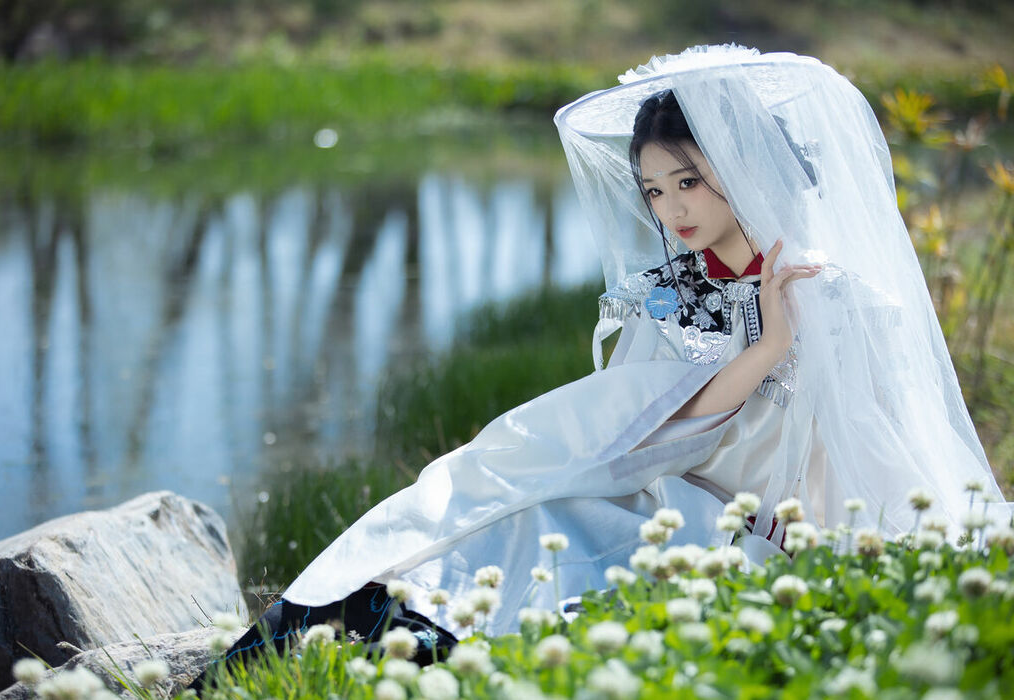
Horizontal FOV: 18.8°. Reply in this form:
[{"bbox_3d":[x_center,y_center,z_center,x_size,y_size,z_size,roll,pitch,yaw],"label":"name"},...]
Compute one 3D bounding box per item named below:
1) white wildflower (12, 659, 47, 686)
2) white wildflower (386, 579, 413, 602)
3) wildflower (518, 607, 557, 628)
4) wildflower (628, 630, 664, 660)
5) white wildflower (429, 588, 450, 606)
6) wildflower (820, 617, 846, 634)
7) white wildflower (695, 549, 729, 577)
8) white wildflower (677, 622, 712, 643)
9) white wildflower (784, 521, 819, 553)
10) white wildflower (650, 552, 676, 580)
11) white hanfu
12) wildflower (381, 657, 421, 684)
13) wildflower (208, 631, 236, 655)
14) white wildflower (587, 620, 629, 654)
[{"bbox_3d":[-0.526,0.356,3.377,0.034,0.029,0.034,0,7,0],"label":"white wildflower"},{"bbox_3d":[-0.134,0.299,3.802,0.030,0.028,0.030,0,7,0],"label":"white wildflower"},{"bbox_3d":[0.042,0.371,4.250,0.051,0.030,0.037,0,6,0],"label":"wildflower"},{"bbox_3d":[0.157,0.333,3.450,0.038,0.031,0.037,0,7,0],"label":"wildflower"},{"bbox_3d":[-0.090,0.331,4.100,0.028,0.022,0.027,0,7,0],"label":"white wildflower"},{"bbox_3d":[0.426,0.360,4.000,0.033,0.023,0.029,0,6,0],"label":"wildflower"},{"bbox_3d":[0.257,0.267,3.850,0.041,0.033,0.039,0,7,0],"label":"white wildflower"},{"bbox_3d":[0.214,0.323,3.500,0.039,0.023,0.038,0,7,0],"label":"white wildflower"},{"bbox_3d":[0.390,0.247,4.050,0.043,0.039,0.041,0,7,0],"label":"white wildflower"},{"bbox_3d":[0.202,0.279,3.949,0.031,0.034,0.031,0,7,0],"label":"white wildflower"},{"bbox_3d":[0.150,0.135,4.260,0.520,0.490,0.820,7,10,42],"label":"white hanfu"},{"bbox_3d":[-0.117,0.355,3.382,0.038,0.027,0.038,0,7,0],"label":"wildflower"},{"bbox_3d":[-0.381,0.392,4.100,0.036,0.031,0.036,0,6,0],"label":"wildflower"},{"bbox_3d":[0.127,0.363,3.870,0.051,0.041,0.050,0,7,0],"label":"white wildflower"}]

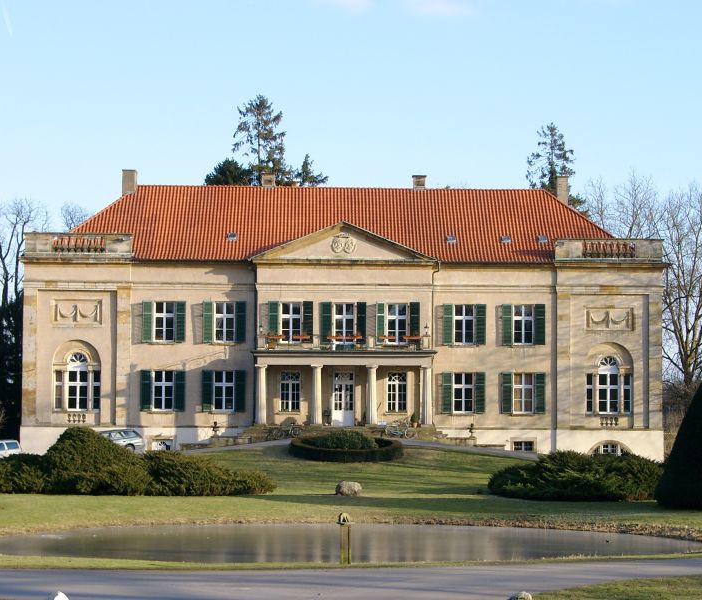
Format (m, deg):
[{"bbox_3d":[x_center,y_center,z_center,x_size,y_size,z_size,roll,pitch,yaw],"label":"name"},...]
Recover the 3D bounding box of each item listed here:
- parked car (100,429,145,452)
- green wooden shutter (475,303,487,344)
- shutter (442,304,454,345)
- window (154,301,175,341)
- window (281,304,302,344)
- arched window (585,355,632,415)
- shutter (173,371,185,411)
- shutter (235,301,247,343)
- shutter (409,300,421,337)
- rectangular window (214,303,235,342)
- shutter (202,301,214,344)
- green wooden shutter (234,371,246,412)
[{"bbox_3d":[-13.271,7.766,100.800,4.500,1.460,1.740,-2,-2,-36],"label":"parked car"},{"bbox_3d":[7.523,1.437,109.369,0.644,2.356,0.060,0,-3,3],"label":"green wooden shutter"},{"bbox_3d":[5.614,1.436,109.278,0.637,2.354,0.060,1,-3,-15],"label":"shutter"},{"bbox_3d":[-10.707,1.277,108.795,1.263,2.382,0.200,0,-3,-1],"label":"window"},{"bbox_3d":[-3.313,1.304,105.604,1.142,2.220,0.120,1,-4,-3],"label":"window"},{"bbox_3d":[15.574,5.117,114.483,2.780,3.620,0.300,0,-3,-3],"label":"arched window"},{"bbox_3d":[-9.455,5.026,104.663,0.610,2.280,0.060,0,-4,9],"label":"shutter"},{"bbox_3d":[-6.577,1.319,113.628,0.670,2.450,0.070,0,-3,2],"label":"shutter"},{"bbox_3d":[3.546,1.296,104.508,0.590,2.300,0.060,0,-4,9],"label":"shutter"},{"bbox_3d":[-7.017,1.265,105.837,1.154,2.253,0.120,1,-4,-3],"label":"rectangular window"},{"bbox_3d":[-7.945,1.245,105.545,0.600,2.325,0.050,2,-4,-20],"label":"shutter"},{"bbox_3d":[-6.129,5.094,105.445,0.600,2.307,0.050,0,-4,5],"label":"green wooden shutter"}]

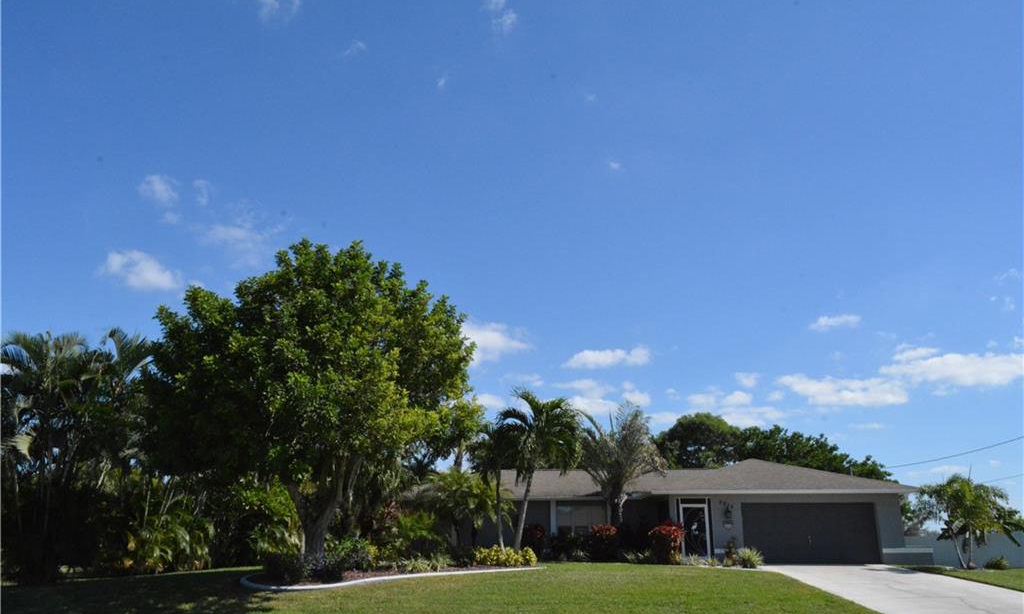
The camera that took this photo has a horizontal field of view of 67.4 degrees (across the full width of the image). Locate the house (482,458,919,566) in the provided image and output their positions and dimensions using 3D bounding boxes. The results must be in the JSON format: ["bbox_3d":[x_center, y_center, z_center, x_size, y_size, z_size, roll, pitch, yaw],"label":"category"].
[{"bbox_3d":[5.550,8.978,34.042,18.900,4.150,13.300,0,-16,1],"label":"house"}]

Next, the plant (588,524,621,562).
[{"bbox_3d":[3.464,8.940,29.065,1.290,1.360,1.200,0,-16,0],"label":"plant"}]

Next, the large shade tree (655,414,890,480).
[{"bbox_3d":[17.251,11.330,50.862,15.630,8.420,10.500,0,-16,0],"label":"large shade tree"}]

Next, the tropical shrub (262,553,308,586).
[{"bbox_3d":[-7.272,8.358,24.656,1.477,0.902,1.403,0,-16,0],"label":"tropical shrub"}]

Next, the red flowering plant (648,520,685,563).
[{"bbox_3d":[5.466,8.326,27.162,1.270,1.490,1.200,0,-16,0],"label":"red flowering plant"}]

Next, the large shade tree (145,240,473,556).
[{"bbox_3d":[-7.352,3.269,27.655,11.850,12.069,11.257,0,-16,0],"label":"large shade tree"}]

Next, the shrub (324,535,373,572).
[{"bbox_3d":[-5.781,8.741,27.146,1.697,1.200,1.527,0,-16,0],"label":"shrub"}]

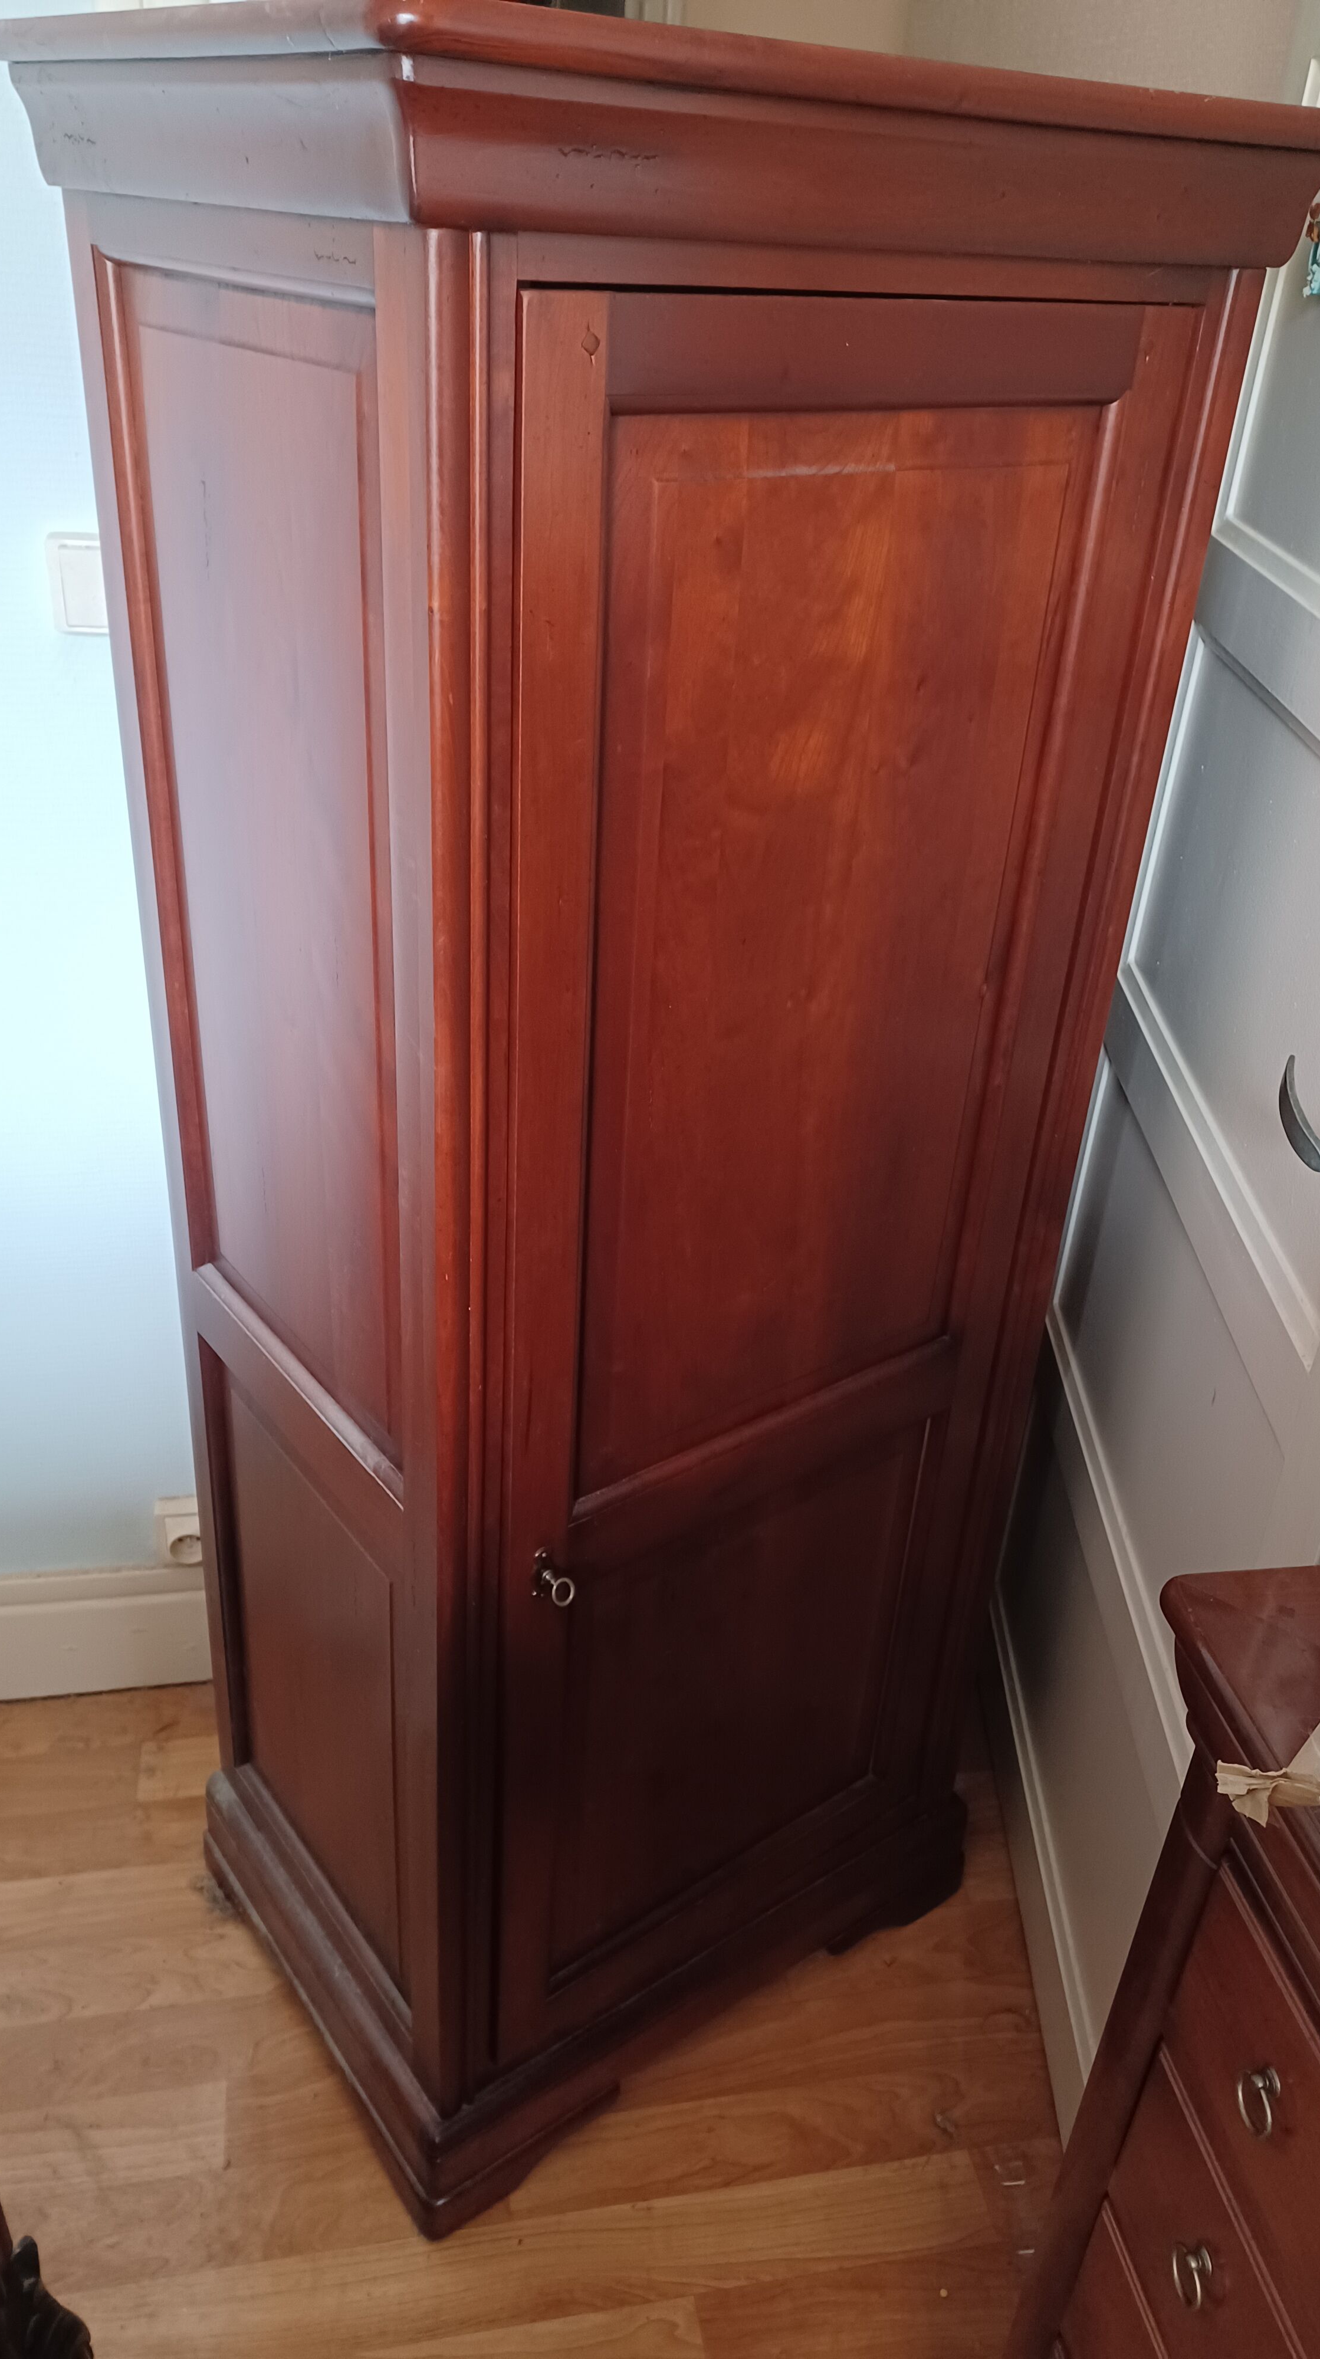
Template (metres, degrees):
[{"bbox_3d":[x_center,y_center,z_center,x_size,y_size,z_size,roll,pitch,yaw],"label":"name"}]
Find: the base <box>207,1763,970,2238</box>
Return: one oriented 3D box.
[{"bbox_3d":[-0.080,0.708,1.862,0.672,0.161,0.494,-18,36,-33],"label":"base"}]

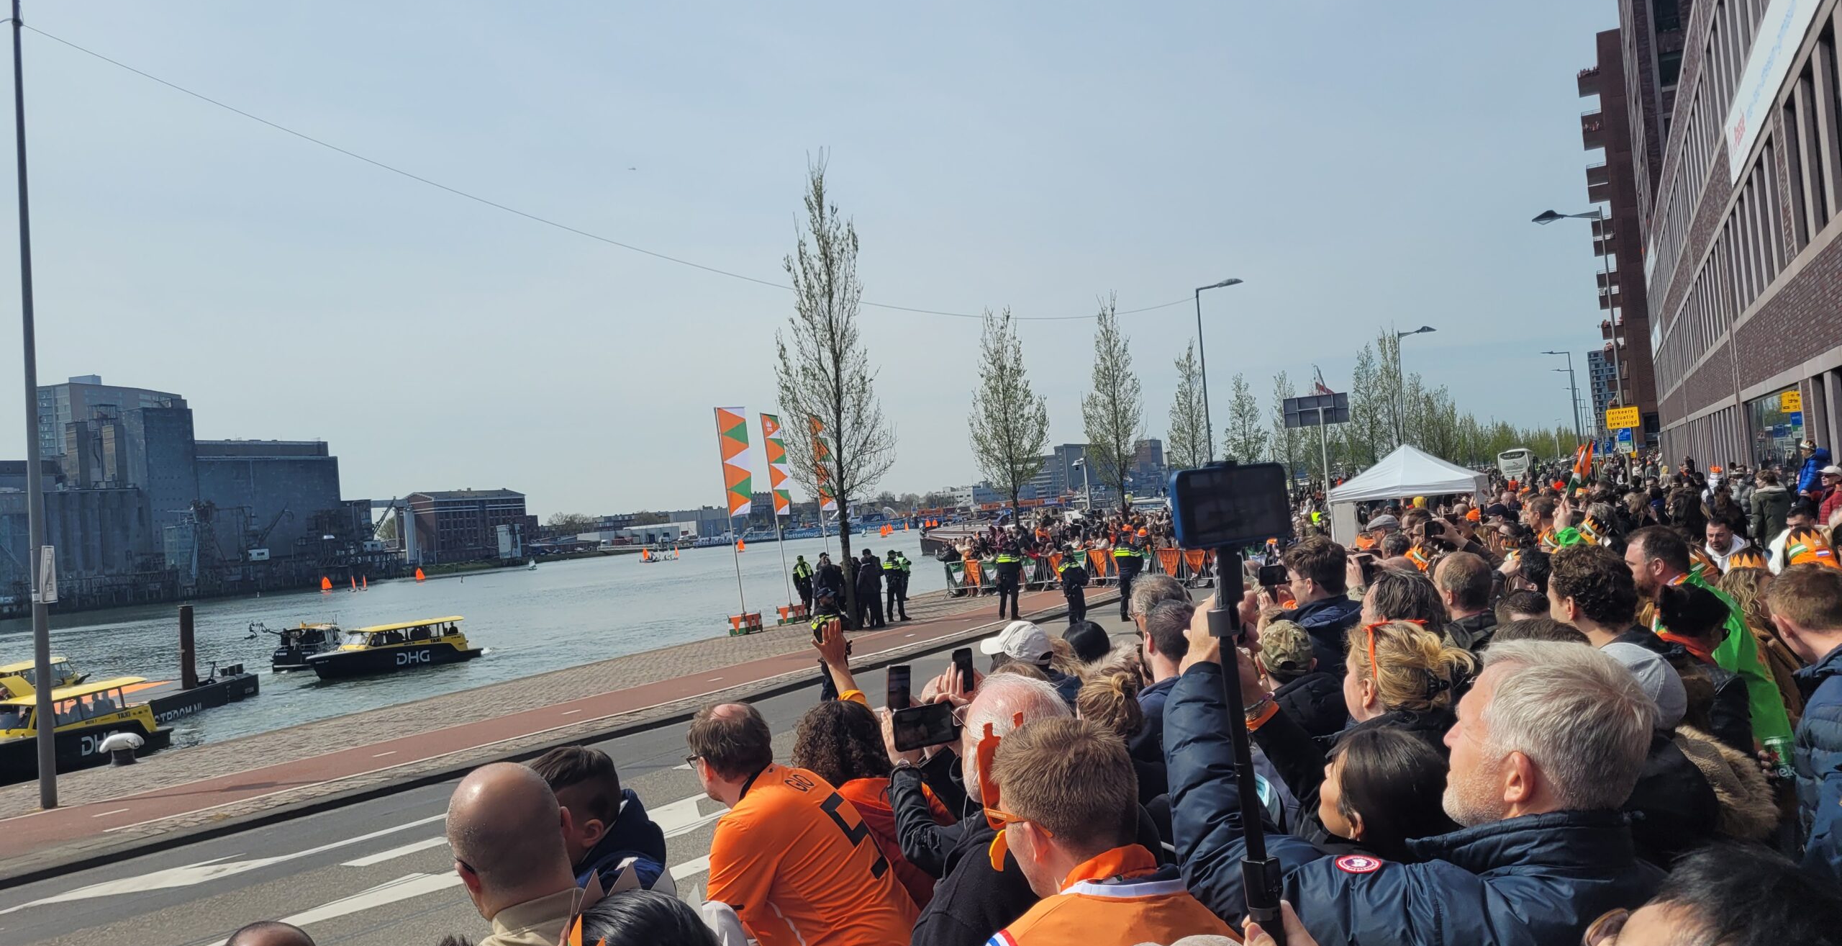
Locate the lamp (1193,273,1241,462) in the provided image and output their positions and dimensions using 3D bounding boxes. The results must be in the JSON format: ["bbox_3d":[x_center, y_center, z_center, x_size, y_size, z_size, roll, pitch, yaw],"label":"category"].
[{"bbox_3d":[10.212,-1.718,45.621,1.650,9.250,0.350,-6,-2,26],"label":"lamp"}]

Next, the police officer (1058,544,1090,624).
[{"bbox_3d":[3.091,2.281,27.599,0.400,1.720,0.540,-4,-2,-32],"label":"police officer"}]

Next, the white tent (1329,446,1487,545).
[{"bbox_3d":[11.005,0.948,31.078,3.050,3.170,3.050,-6,-2,27],"label":"white tent"}]

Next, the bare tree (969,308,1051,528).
[{"bbox_3d":[2.815,-0.721,43.300,2.500,9.000,2.500,-5,-2,-6],"label":"bare tree"}]

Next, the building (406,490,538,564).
[{"bbox_3d":[-167.667,19.767,515.000,17.000,26.500,50.000,-6,-2,27],"label":"building"}]

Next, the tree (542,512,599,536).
[{"bbox_3d":[-120.923,19.507,479.952,17.000,12.500,15.000,-5,-2,0],"label":"tree"}]

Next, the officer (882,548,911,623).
[{"bbox_3d":[-0.651,2.841,34.800,0.450,1.840,0.550,-5,-2,17],"label":"officer"}]

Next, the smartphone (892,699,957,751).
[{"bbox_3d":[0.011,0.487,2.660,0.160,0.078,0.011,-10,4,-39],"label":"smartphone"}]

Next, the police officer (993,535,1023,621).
[{"bbox_3d":[1.907,2.255,29.800,0.500,1.840,0.340,-5,-2,14],"label":"police officer"}]

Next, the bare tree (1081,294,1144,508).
[{"bbox_3d":[7.415,-1.654,53.000,2.400,10.300,2.400,-5,-2,-6],"label":"bare tree"}]

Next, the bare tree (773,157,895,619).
[{"bbox_3d":[-2.099,-2.028,34.200,2.800,11.600,2.800,-5,-2,-6],"label":"bare tree"}]

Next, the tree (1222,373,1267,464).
[{"bbox_3d":[15.747,-0.876,66.497,2.300,7.770,2.300,-5,-2,13],"label":"tree"}]

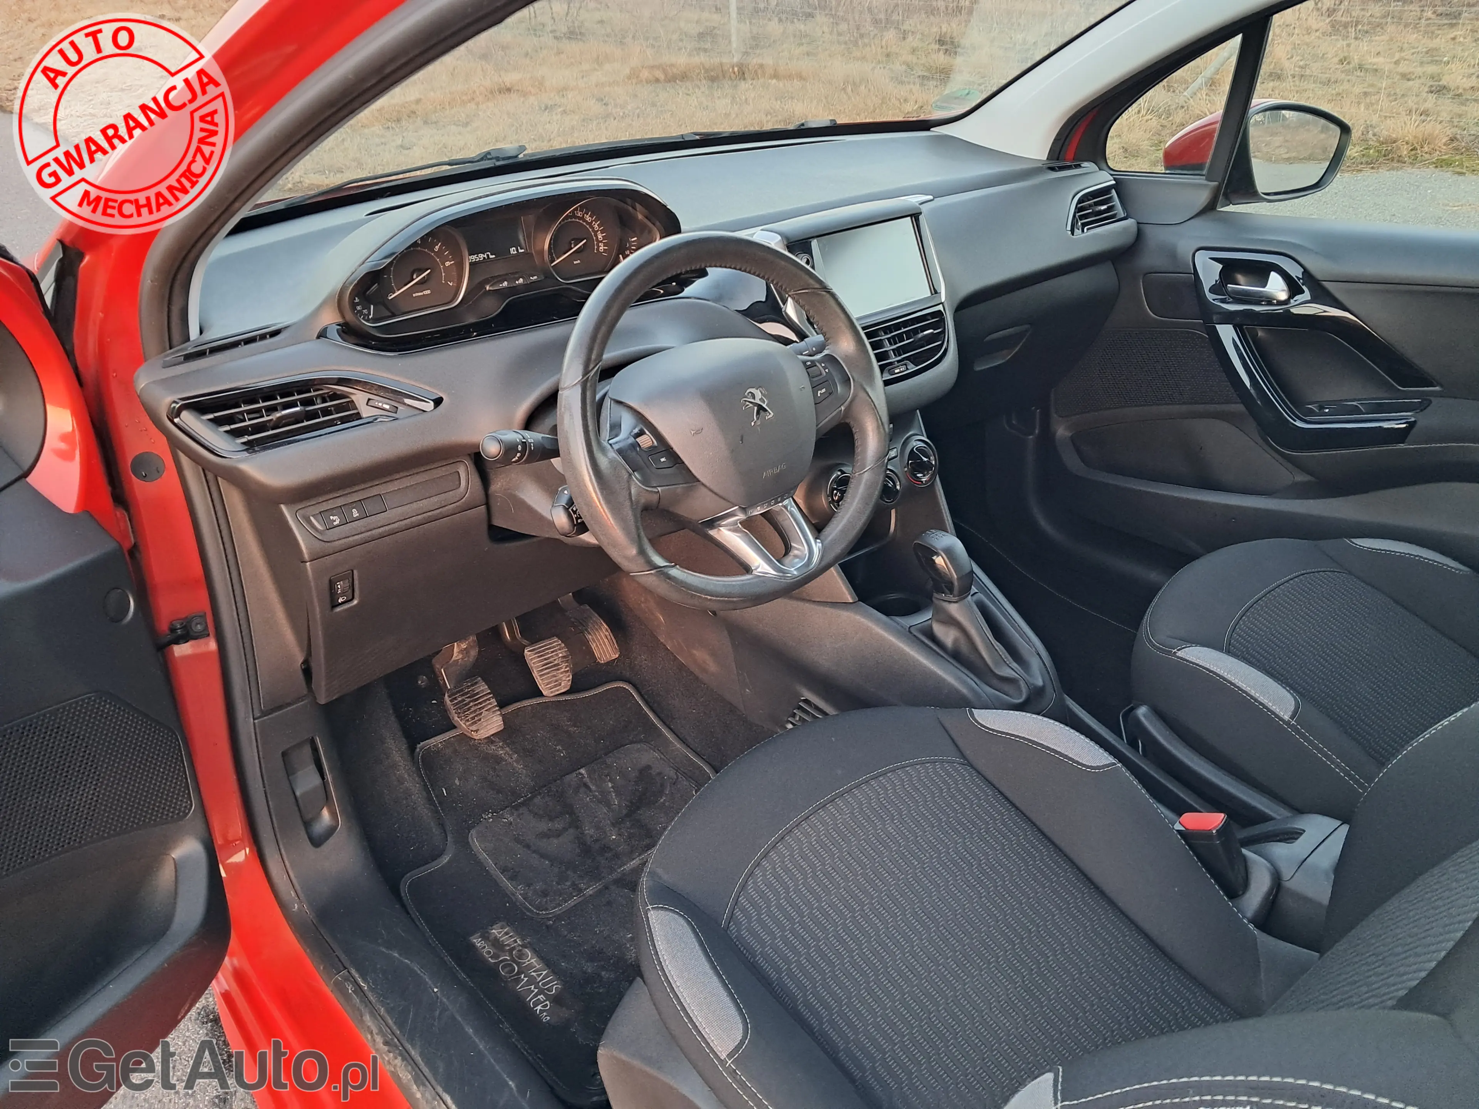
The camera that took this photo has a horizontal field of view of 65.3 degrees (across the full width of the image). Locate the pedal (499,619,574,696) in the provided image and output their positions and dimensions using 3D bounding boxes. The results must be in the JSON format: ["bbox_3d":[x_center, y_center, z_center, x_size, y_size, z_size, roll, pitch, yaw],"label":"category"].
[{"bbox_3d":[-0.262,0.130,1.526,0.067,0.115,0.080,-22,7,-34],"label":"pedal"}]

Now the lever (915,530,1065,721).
[{"bbox_3d":[0.280,0.076,1.361,0.110,0.185,0.155,-22,32,-34],"label":"lever"}]

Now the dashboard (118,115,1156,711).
[{"bbox_3d":[0.011,-0.282,1.473,1.460,0.500,0.540,-23,30,-34],"label":"dashboard"}]

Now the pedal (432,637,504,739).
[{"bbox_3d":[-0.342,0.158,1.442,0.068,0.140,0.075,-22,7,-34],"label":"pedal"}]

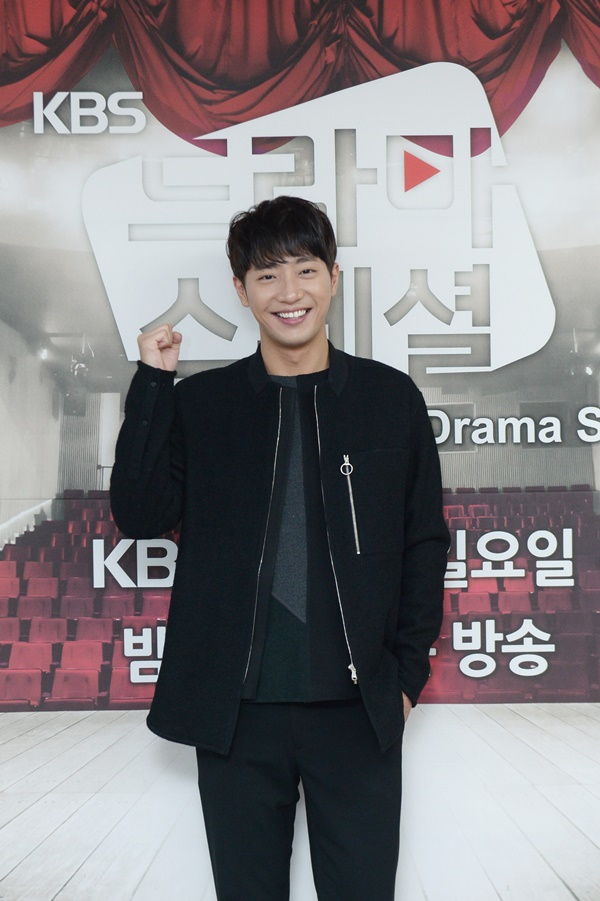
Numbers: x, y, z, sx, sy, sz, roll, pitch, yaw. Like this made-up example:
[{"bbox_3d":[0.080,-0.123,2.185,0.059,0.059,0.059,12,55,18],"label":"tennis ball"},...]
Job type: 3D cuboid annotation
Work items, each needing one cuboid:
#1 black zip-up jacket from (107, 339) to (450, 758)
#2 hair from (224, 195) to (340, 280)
[{"bbox_3d":[-0.034,0.163,2.900,0.560,0.690,0.350,0,1,-3],"label":"black zip-up jacket"},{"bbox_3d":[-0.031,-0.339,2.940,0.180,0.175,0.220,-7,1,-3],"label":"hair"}]

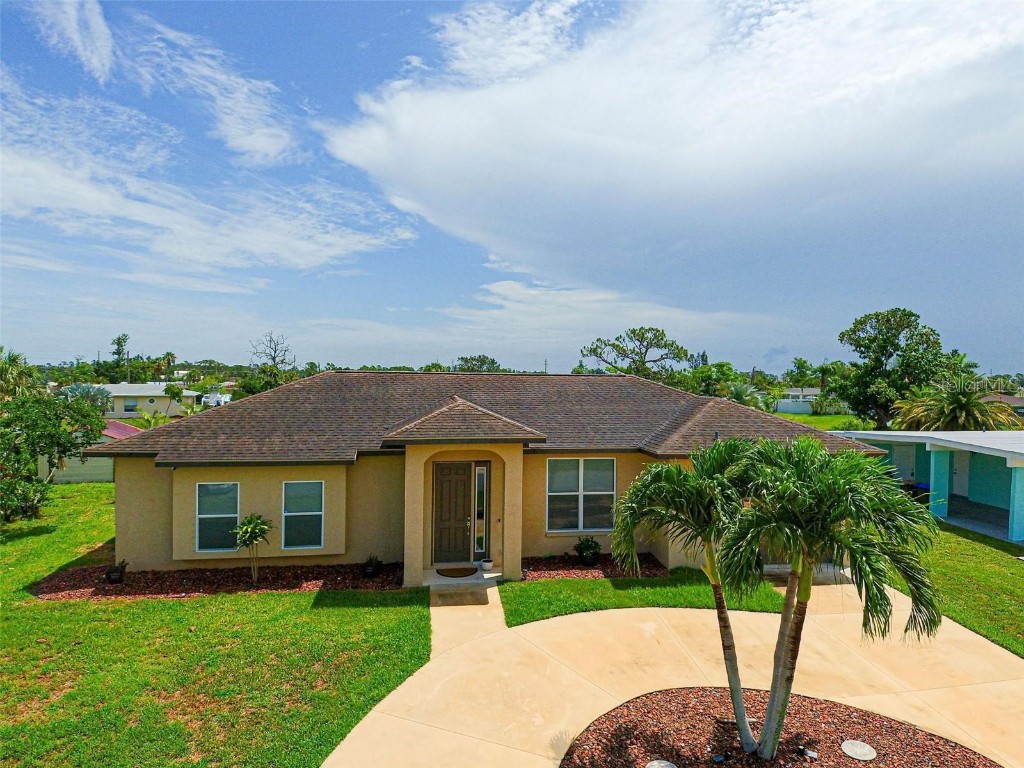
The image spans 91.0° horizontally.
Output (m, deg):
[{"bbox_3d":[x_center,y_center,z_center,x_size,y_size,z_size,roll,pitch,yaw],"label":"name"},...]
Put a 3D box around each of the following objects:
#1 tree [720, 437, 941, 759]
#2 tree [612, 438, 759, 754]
[{"bbox_3d":[4.095,2.736,6.466,2.390,4.120,2.350,0,1,-7],"label":"tree"},{"bbox_3d":[2.253,2.742,6.530,1.790,4.070,1.800,0,1,-7],"label":"tree"}]

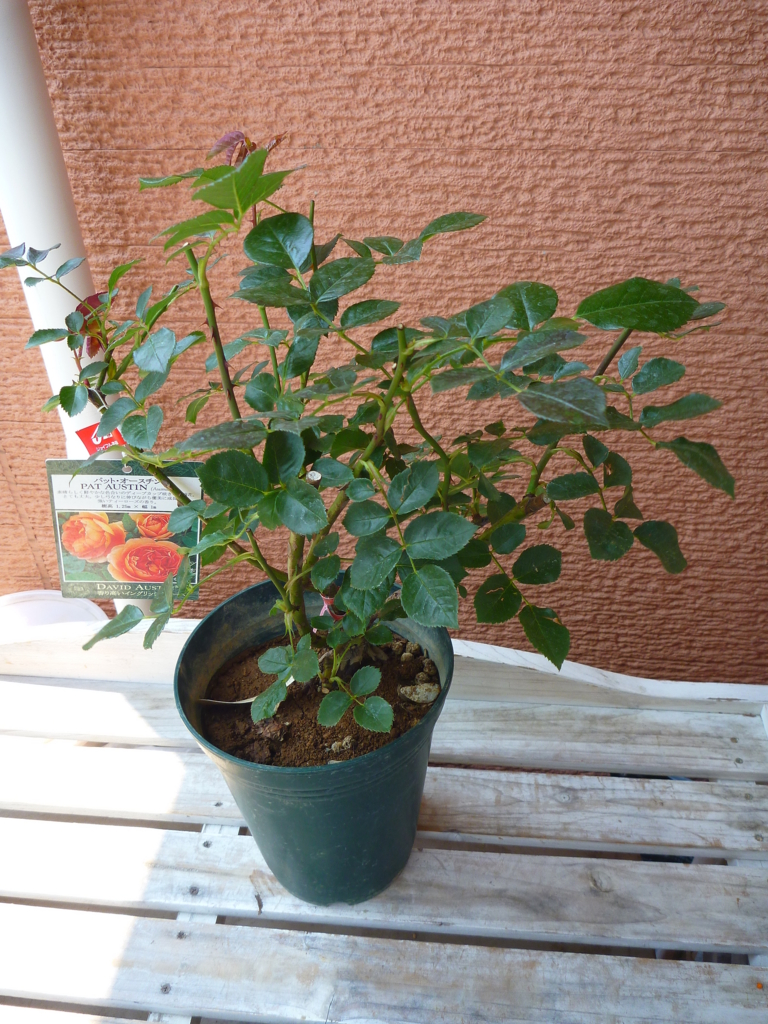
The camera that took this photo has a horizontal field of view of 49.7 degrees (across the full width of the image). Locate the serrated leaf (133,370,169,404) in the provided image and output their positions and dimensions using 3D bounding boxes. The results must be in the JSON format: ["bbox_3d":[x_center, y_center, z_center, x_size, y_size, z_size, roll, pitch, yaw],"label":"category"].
[{"bbox_3d":[-0.132,-0.074,0.474,0.018,0.005,0.032,9,57,29],"label":"serrated leaf"}]

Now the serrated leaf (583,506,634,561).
[{"bbox_3d":[0.143,0.014,0.528,0.033,0.009,0.040,6,41,22],"label":"serrated leaf"}]

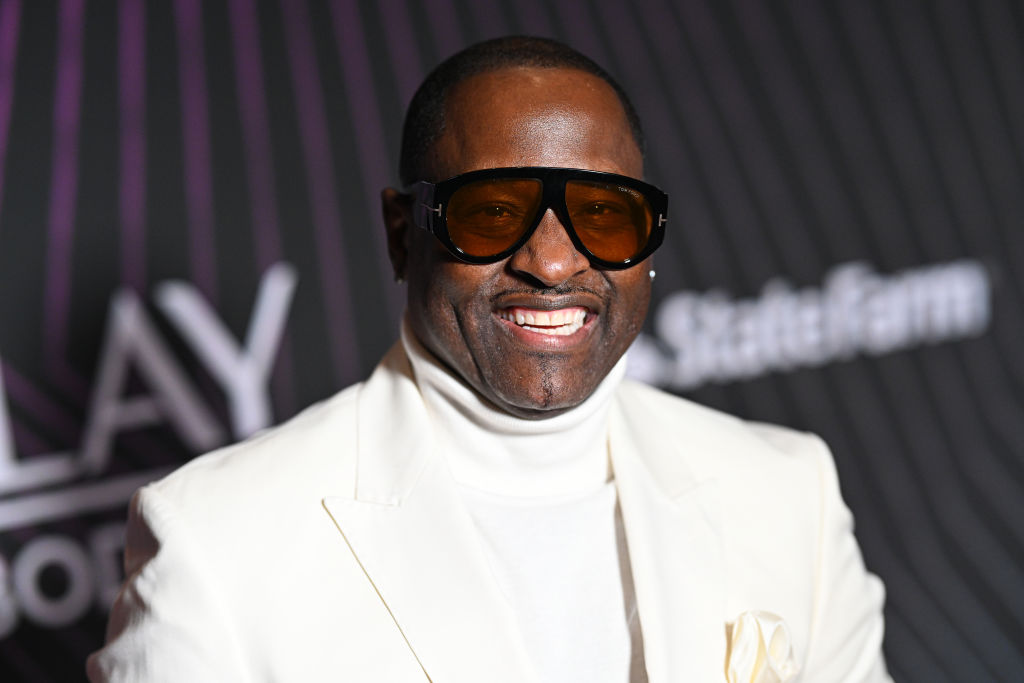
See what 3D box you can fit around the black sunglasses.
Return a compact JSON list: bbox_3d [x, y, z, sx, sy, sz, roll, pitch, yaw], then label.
[{"bbox_3d":[0.015,-0.085,1.563,0.148,0.064,0.148,2,8,-11],"label":"black sunglasses"}]

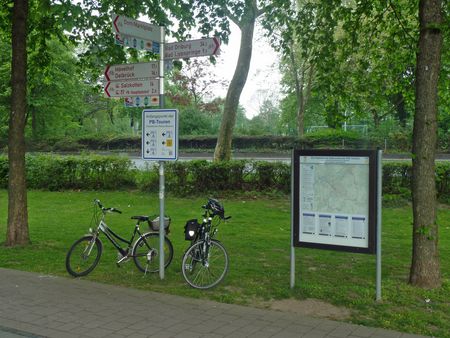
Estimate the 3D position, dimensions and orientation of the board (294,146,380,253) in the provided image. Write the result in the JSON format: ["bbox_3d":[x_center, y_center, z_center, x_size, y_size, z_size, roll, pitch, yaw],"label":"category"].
[{"bbox_3d":[1.495,0.427,7.860,1.157,1.390,0.080,2,3,27],"label":"board"}]

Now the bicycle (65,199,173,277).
[{"bbox_3d":[-1.630,1.085,9.080,1.710,1.190,0.600,0,2,-16],"label":"bicycle"}]

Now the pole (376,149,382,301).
[{"bbox_3d":[2.045,0.750,7.570,0.060,2.000,0.060,2,3,27],"label":"pole"}]

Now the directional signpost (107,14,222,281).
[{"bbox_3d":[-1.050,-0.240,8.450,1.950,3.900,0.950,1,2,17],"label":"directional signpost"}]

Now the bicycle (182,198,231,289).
[{"bbox_3d":[-0.360,1.085,8.660,0.640,1.240,1.680,0,2,-13],"label":"bicycle"}]

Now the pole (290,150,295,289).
[{"bbox_3d":[0.968,0.712,8.150,0.060,1.980,0.060,2,3,27],"label":"pole"}]

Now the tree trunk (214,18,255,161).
[{"bbox_3d":[0.330,-2.150,20.000,1.400,5.900,0.800,0,2,0],"label":"tree trunk"}]

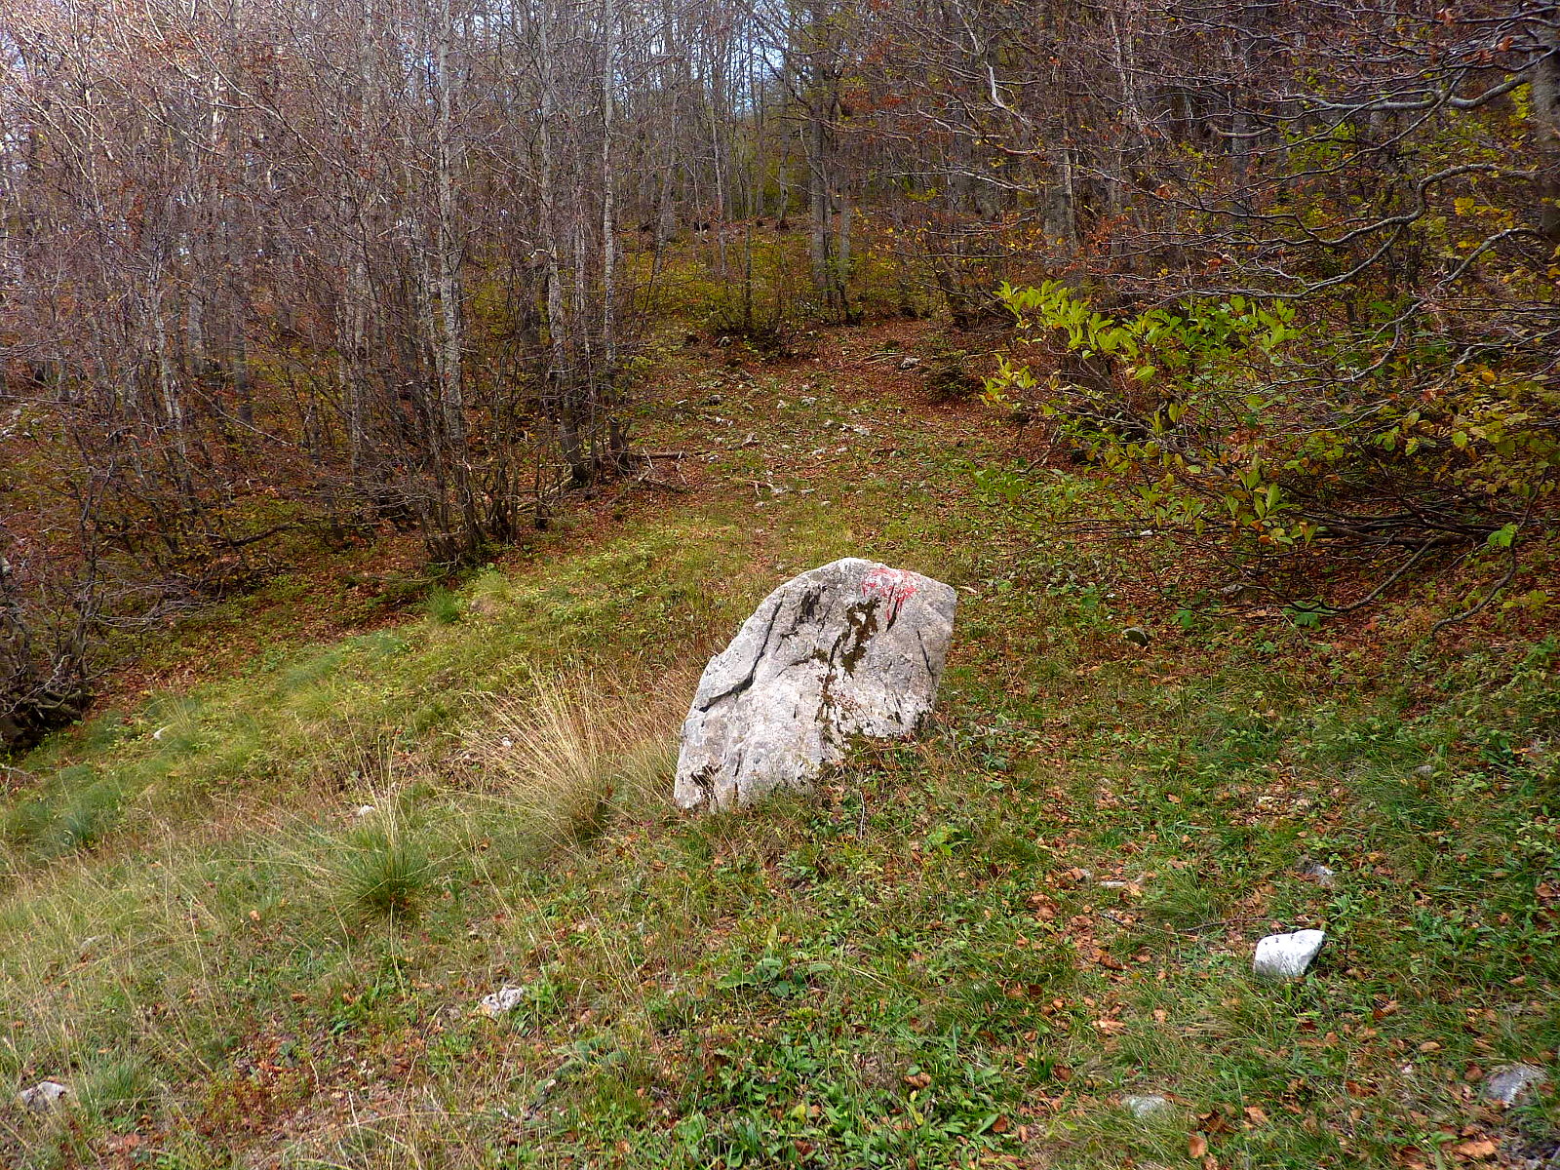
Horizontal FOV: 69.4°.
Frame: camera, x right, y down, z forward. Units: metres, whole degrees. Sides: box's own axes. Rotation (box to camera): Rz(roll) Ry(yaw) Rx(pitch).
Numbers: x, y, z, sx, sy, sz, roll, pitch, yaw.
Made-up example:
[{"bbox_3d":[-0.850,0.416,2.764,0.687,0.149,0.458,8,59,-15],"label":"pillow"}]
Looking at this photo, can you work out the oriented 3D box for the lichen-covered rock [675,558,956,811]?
[{"bbox_3d":[0.143,0.415,4.650,1.100,0.980,0.720,-1,4,-16],"label":"lichen-covered rock"}]

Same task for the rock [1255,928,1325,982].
[{"bbox_3d":[1.349,0.982,2.980,0.185,0.115,0.140,0,4,-6],"label":"rock"}]

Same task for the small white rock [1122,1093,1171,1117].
[{"bbox_3d":[0.780,1.110,2.400,0.105,0.042,0.078,0,4,-6],"label":"small white rock"}]

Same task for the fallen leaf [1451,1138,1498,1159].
[{"bbox_3d":[1.386,1.126,2.250,0.088,0.020,0.055,0,4,-6],"label":"fallen leaf"}]

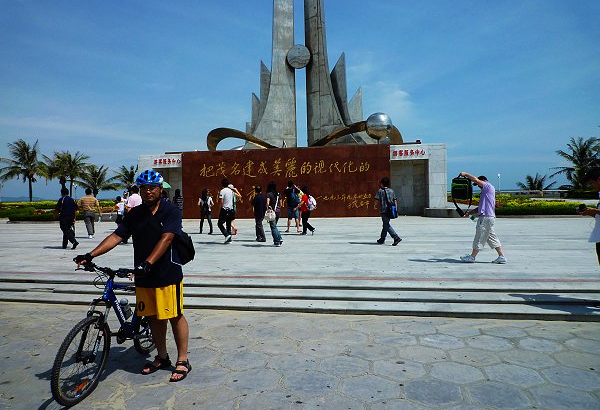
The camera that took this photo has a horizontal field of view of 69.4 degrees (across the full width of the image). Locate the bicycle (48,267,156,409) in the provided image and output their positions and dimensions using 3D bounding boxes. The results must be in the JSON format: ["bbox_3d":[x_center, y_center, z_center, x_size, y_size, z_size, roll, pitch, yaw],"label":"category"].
[{"bbox_3d":[-1.541,0.963,3.661,0.600,1.000,1.700,9,3,11],"label":"bicycle"}]

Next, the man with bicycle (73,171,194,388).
[{"bbox_3d":[-1.330,0.597,3.730,0.750,1.790,0.680,0,2,21],"label":"man with bicycle"}]

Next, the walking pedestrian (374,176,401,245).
[{"bbox_3d":[2.294,0.157,11.230,0.530,1.740,0.620,-2,2,-38],"label":"walking pedestrian"}]

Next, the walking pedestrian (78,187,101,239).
[{"bbox_3d":[-6.770,0.260,13.935,0.620,1.640,0.450,-1,2,-18],"label":"walking pedestrian"}]

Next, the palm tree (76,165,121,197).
[{"bbox_3d":[-19.416,-1.727,42.064,4.600,4.400,4.600,-1,2,0],"label":"palm tree"}]

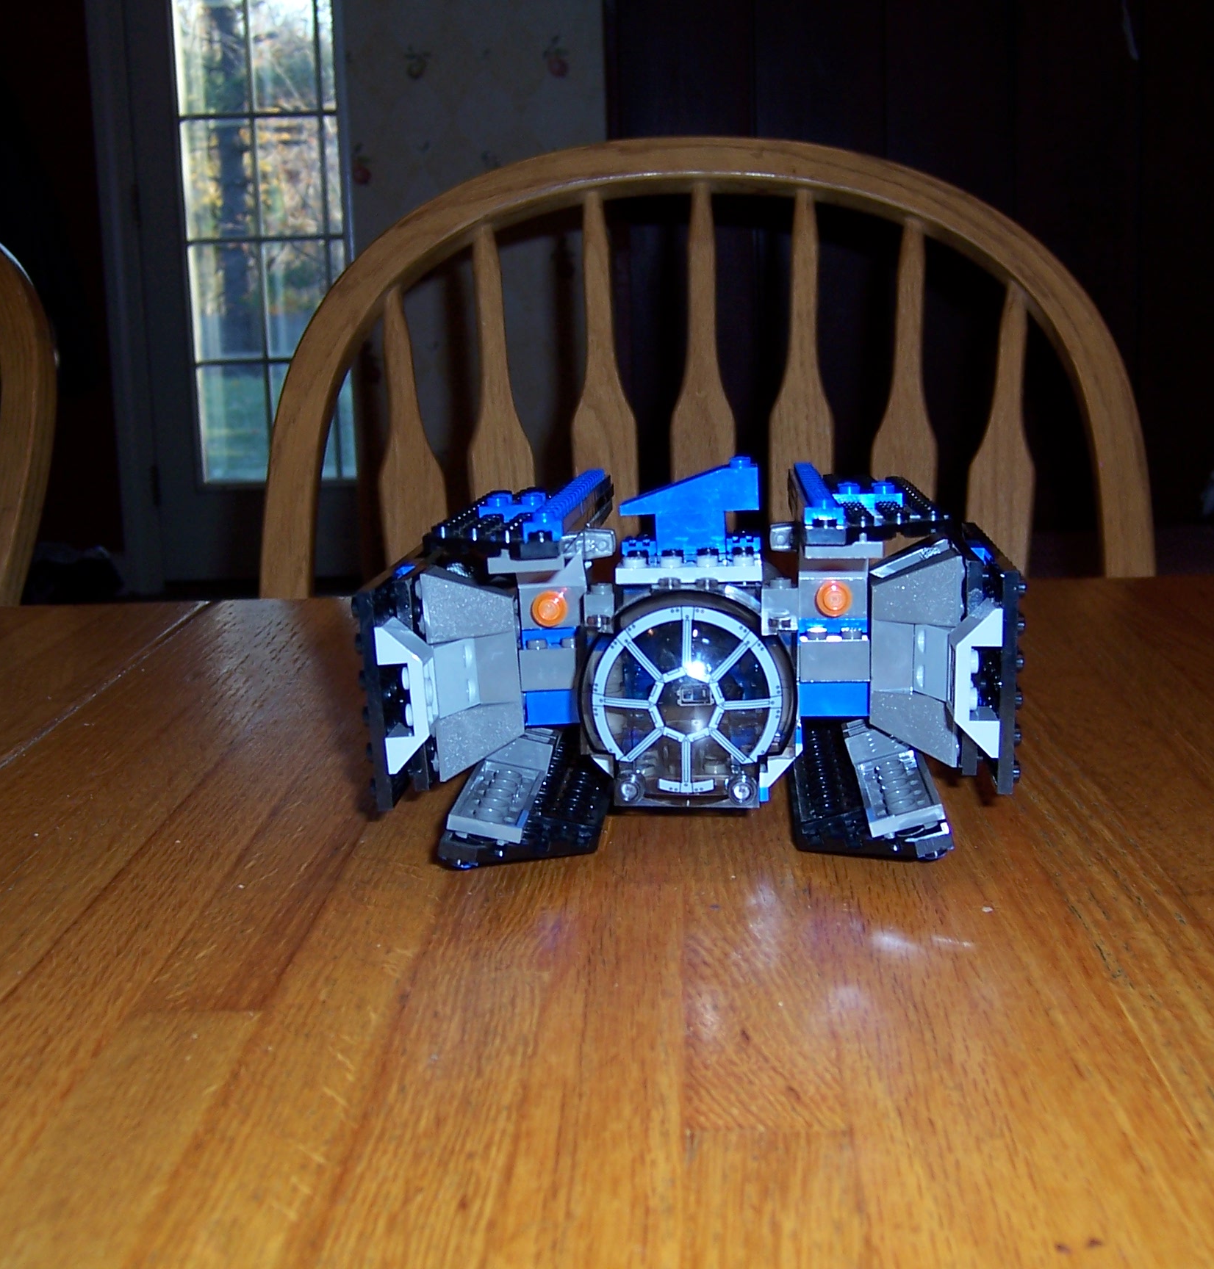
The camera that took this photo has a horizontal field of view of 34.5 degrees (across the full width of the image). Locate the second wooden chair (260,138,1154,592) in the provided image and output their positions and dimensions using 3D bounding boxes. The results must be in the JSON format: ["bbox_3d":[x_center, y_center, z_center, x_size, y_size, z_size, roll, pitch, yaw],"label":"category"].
[{"bbox_3d":[0.022,0.250,0.855,0.470,0.935,0.520,0,11,9],"label":"second wooden chair"}]

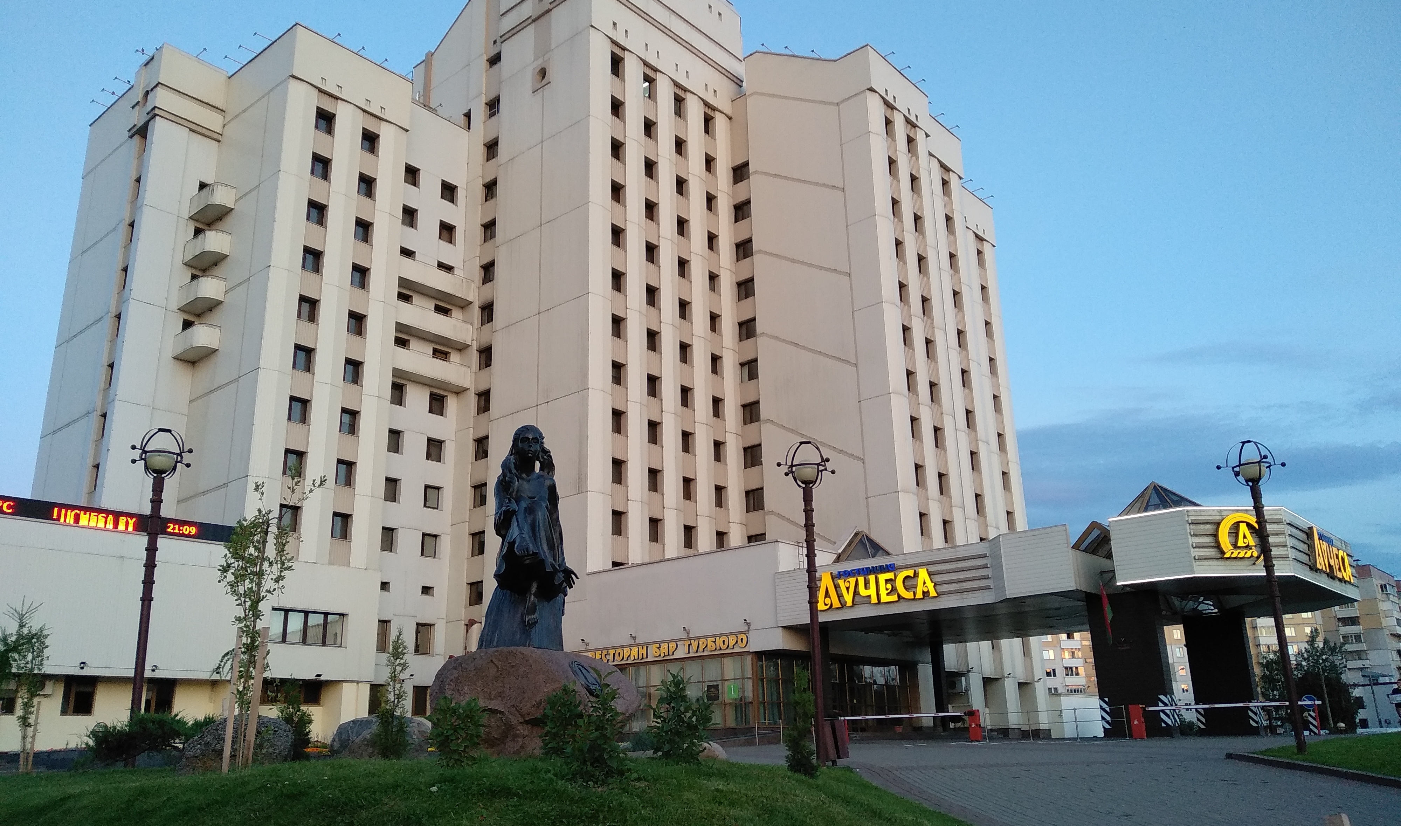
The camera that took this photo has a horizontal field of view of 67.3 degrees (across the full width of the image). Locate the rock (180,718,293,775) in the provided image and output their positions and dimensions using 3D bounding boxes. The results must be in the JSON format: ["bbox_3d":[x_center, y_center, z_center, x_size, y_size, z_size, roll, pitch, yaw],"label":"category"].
[{"bbox_3d":[-5.337,3.815,12.056,1.294,0.668,1.100,6,-18,-22],"label":"rock"}]

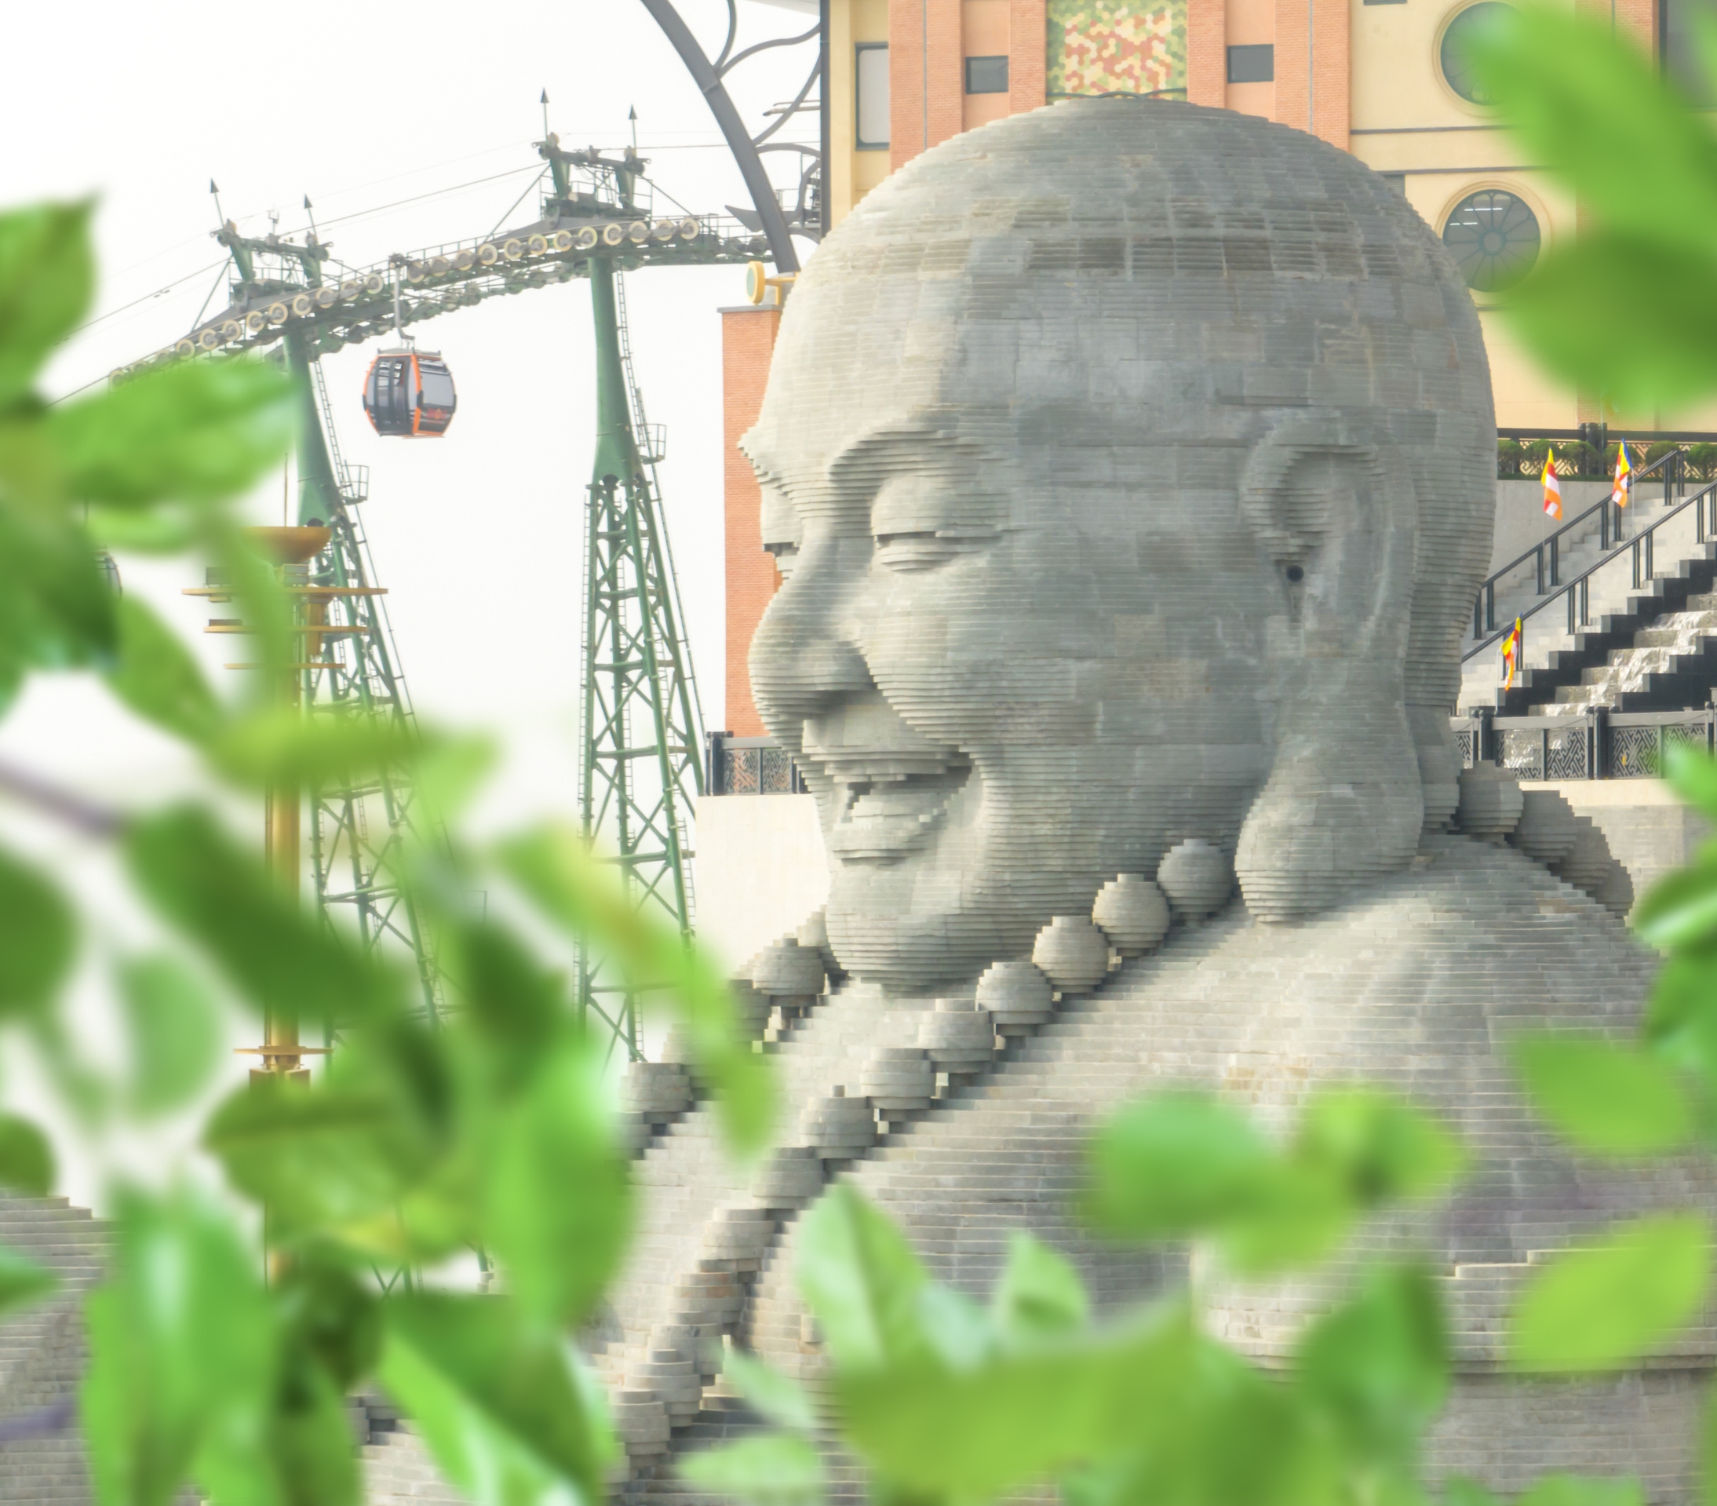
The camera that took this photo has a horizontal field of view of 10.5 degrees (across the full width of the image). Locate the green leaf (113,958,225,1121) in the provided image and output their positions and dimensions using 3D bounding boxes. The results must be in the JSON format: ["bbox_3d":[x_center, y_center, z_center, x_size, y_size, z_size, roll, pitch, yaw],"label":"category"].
[{"bbox_3d":[-0.228,0.094,3.100,0.033,0.051,0.020,0,0,0],"label":"green leaf"}]

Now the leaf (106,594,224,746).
[{"bbox_3d":[-0.282,-0.034,3.800,0.049,0.062,0.025,0,0,0],"label":"leaf"}]

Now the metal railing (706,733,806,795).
[{"bbox_3d":[-1.972,0.229,182.000,2.100,1.220,0.150,0,0,-25],"label":"metal railing"}]

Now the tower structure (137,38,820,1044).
[{"bbox_3d":[-9.814,-3.150,236.000,16.500,28.000,6.500,0,0,-28],"label":"tower structure"}]

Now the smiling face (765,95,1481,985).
[{"bbox_3d":[3.693,-2.892,132.000,10.800,12.600,9.800,0,0,-31],"label":"smiling face"}]

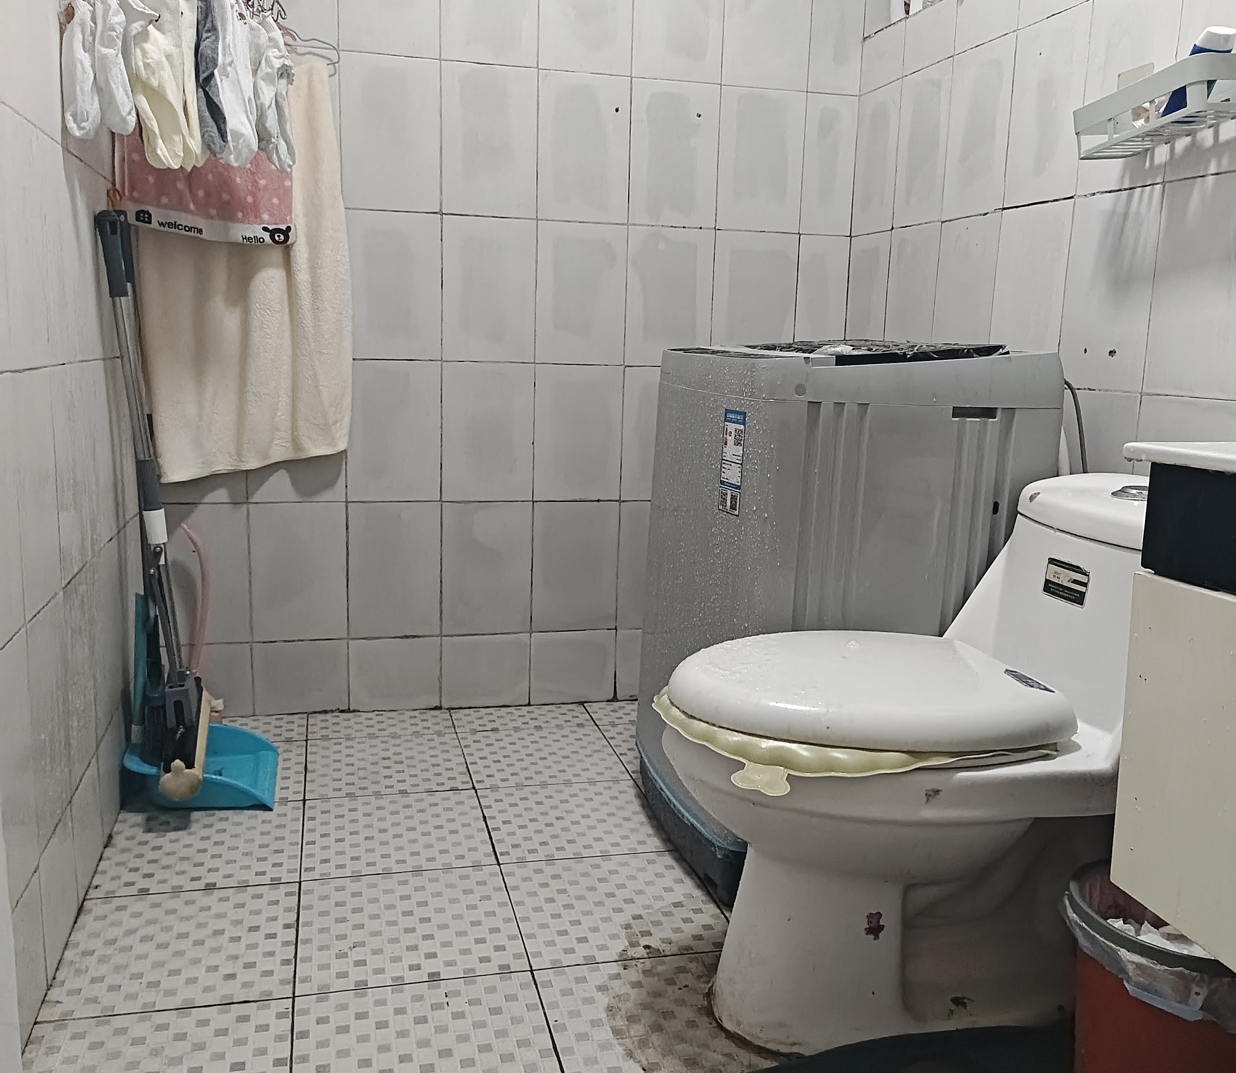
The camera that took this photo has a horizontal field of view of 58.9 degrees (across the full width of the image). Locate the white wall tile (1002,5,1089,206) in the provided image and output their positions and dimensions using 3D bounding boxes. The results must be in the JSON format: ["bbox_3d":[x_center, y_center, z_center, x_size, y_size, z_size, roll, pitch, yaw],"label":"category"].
[{"bbox_3d":[0.714,-0.707,1.821,0.010,0.300,0.200,-1,11,-15],"label":"white wall tile"}]

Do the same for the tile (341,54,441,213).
[{"bbox_3d":[-0.460,-0.815,2.224,0.199,0.299,0.010,-1,10,-14],"label":"tile"}]

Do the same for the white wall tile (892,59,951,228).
[{"bbox_3d":[0.613,-0.777,2.193,0.010,0.300,0.195,-1,11,-15],"label":"white wall tile"}]

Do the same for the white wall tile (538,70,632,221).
[{"bbox_3d":[-0.072,-0.822,2.321,0.198,0.299,0.011,-1,10,-14],"label":"white wall tile"}]

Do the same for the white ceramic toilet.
[{"bbox_3d":[0.406,0.263,1.418,0.740,0.655,0.400,-1,11,-14],"label":"white ceramic toilet"}]

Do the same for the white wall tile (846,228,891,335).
[{"bbox_3d":[0.554,-0.515,2.426,0.010,0.300,0.185,-1,11,-15],"label":"white wall tile"}]

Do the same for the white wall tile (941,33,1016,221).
[{"bbox_3d":[0.663,-0.743,2.011,0.010,0.300,0.200,-1,11,-15],"label":"white wall tile"}]

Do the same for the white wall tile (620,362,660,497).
[{"bbox_3d":[0.105,-0.233,2.476,0.200,0.301,0.010,-1,11,-14],"label":"white wall tile"}]

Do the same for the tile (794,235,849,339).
[{"bbox_3d":[0.465,-0.535,2.512,0.126,0.301,0.010,-1,11,-14],"label":"tile"}]

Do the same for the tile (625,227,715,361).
[{"bbox_3d":[0.114,-0.527,2.416,0.199,0.300,0.010,-1,10,-14],"label":"tile"}]

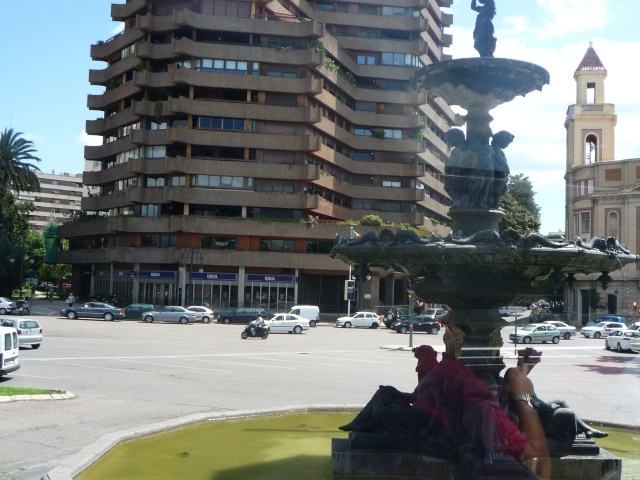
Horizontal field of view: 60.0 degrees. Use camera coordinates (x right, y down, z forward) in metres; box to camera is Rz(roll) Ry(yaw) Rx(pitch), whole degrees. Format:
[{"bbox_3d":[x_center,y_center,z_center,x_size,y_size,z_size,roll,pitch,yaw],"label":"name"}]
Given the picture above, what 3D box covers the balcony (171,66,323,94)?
[{"bbox_3d":[-7.722,-16.631,58.796,15.941,1.750,2.200,3,-5,-5],"label":"balcony"}]

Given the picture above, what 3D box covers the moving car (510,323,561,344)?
[{"bbox_3d":[16.133,7.093,41.623,3.780,1.430,1.620,3,-5,-13],"label":"moving car"}]

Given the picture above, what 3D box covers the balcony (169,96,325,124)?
[{"bbox_3d":[-7.845,-13.505,58.549,15.974,1.750,2.200,3,-5,-5],"label":"balcony"}]

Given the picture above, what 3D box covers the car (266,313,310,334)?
[{"bbox_3d":[-2.947,6.066,40.700,4.500,1.440,1.730,3,-4,-20],"label":"car"}]

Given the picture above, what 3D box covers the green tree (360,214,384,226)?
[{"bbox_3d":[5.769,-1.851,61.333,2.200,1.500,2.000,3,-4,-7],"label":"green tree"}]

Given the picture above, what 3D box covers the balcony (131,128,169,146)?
[{"bbox_3d":[-17.414,-10.572,57.356,3.797,1.600,2.000,3,-5,-5],"label":"balcony"}]

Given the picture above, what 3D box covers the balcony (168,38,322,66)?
[{"bbox_3d":[-7.742,-20.009,60.625,15.762,1.570,2.000,3,-4,-7],"label":"balcony"}]

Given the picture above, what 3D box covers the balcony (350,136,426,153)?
[{"bbox_3d":[8.292,-11.459,67.201,9.354,1.500,1.512,2,-4,-6],"label":"balcony"}]

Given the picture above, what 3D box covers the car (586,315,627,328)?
[{"bbox_3d":[27.940,8.408,54.096,4.100,1.750,1.700,3,-5,-5],"label":"car"}]

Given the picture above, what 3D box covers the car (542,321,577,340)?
[{"bbox_3d":[18.255,7.256,44.728,4.350,1.410,1.720,4,-5,-20],"label":"car"}]

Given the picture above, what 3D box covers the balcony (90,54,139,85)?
[{"bbox_3d":[-23.475,-19.606,63.843,9.856,1.550,2.000,-2,-6,44],"label":"balcony"}]

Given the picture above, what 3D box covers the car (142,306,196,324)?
[{"bbox_3d":[-12.832,6.352,47.220,4.420,1.400,1.740,2,-4,-3],"label":"car"}]

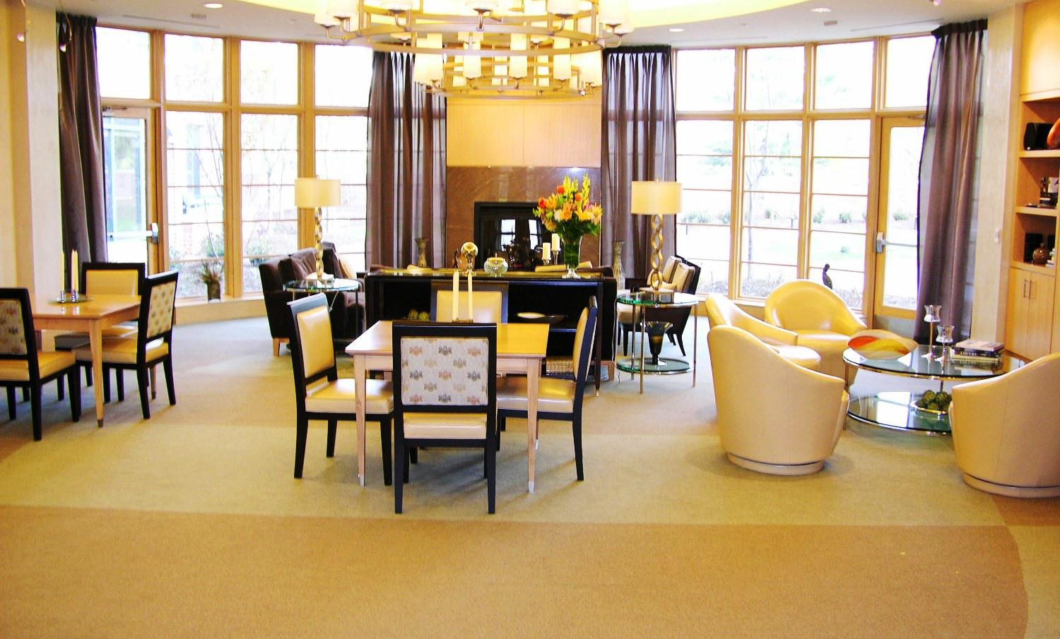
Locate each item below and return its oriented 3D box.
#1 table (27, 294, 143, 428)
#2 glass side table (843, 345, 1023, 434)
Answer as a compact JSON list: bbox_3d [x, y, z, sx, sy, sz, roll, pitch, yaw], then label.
[{"bbox_3d":[-3.144,0.262,7.196,1.030,0.740,1.020,1,8,2],"label":"table"},{"bbox_3d":[2.694,0.492,7.197,1.180,0.440,1.180,1,8,0],"label":"glass side table"}]

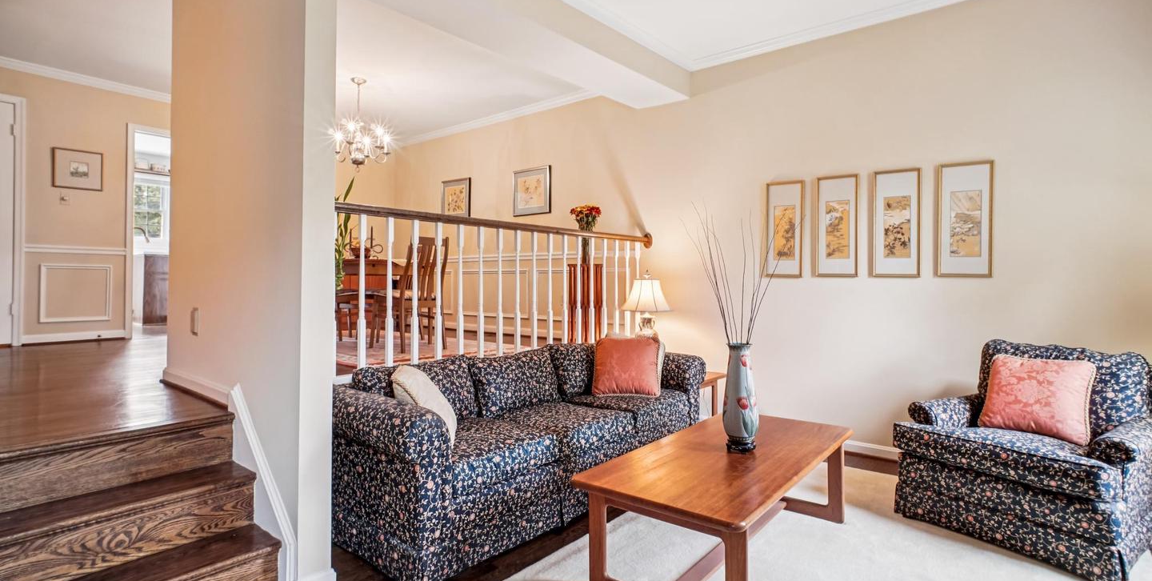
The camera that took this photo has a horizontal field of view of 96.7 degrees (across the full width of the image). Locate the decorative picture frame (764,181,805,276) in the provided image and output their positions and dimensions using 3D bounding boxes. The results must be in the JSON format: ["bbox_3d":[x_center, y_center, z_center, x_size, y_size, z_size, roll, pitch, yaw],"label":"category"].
[{"bbox_3d":[1.537,-0.450,3.785,0.262,0.690,0.025,1,1,40],"label":"decorative picture frame"}]

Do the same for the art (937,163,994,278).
[{"bbox_3d":[2.416,-0.436,3.180,0.272,0.710,0.030,1,1,38],"label":"art"}]

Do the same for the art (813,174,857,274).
[{"bbox_3d":[1.850,-0.450,3.630,0.272,0.710,0.030,1,1,38],"label":"art"}]

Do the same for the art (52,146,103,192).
[{"bbox_3d":[-4.487,-1.089,4.617,0.025,0.347,0.322,1,1,40],"label":"art"}]

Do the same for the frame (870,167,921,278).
[{"bbox_3d":[2.075,-0.429,3.316,0.257,0.690,0.025,1,1,40],"label":"frame"}]

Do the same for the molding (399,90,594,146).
[{"bbox_3d":[-1.139,-1.944,5.920,3.310,0.080,0.065,1,1,39],"label":"molding"}]

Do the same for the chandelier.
[{"bbox_3d":[-1.945,-1.505,4.600,0.560,0.800,0.560,1,1,42],"label":"chandelier"}]

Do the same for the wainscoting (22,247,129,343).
[{"bbox_3d":[-4.561,0.031,4.671,0.040,0.860,0.680,1,1,42],"label":"wainscoting"}]

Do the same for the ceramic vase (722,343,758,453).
[{"bbox_3d":[0.725,0.467,2.242,0.153,0.452,0.153,1,1,41],"label":"ceramic vase"}]

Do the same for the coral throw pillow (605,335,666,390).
[{"bbox_3d":[0.368,0.496,3.400,0.430,0.410,0.150,1,-13,-2],"label":"coral throw pillow"}]

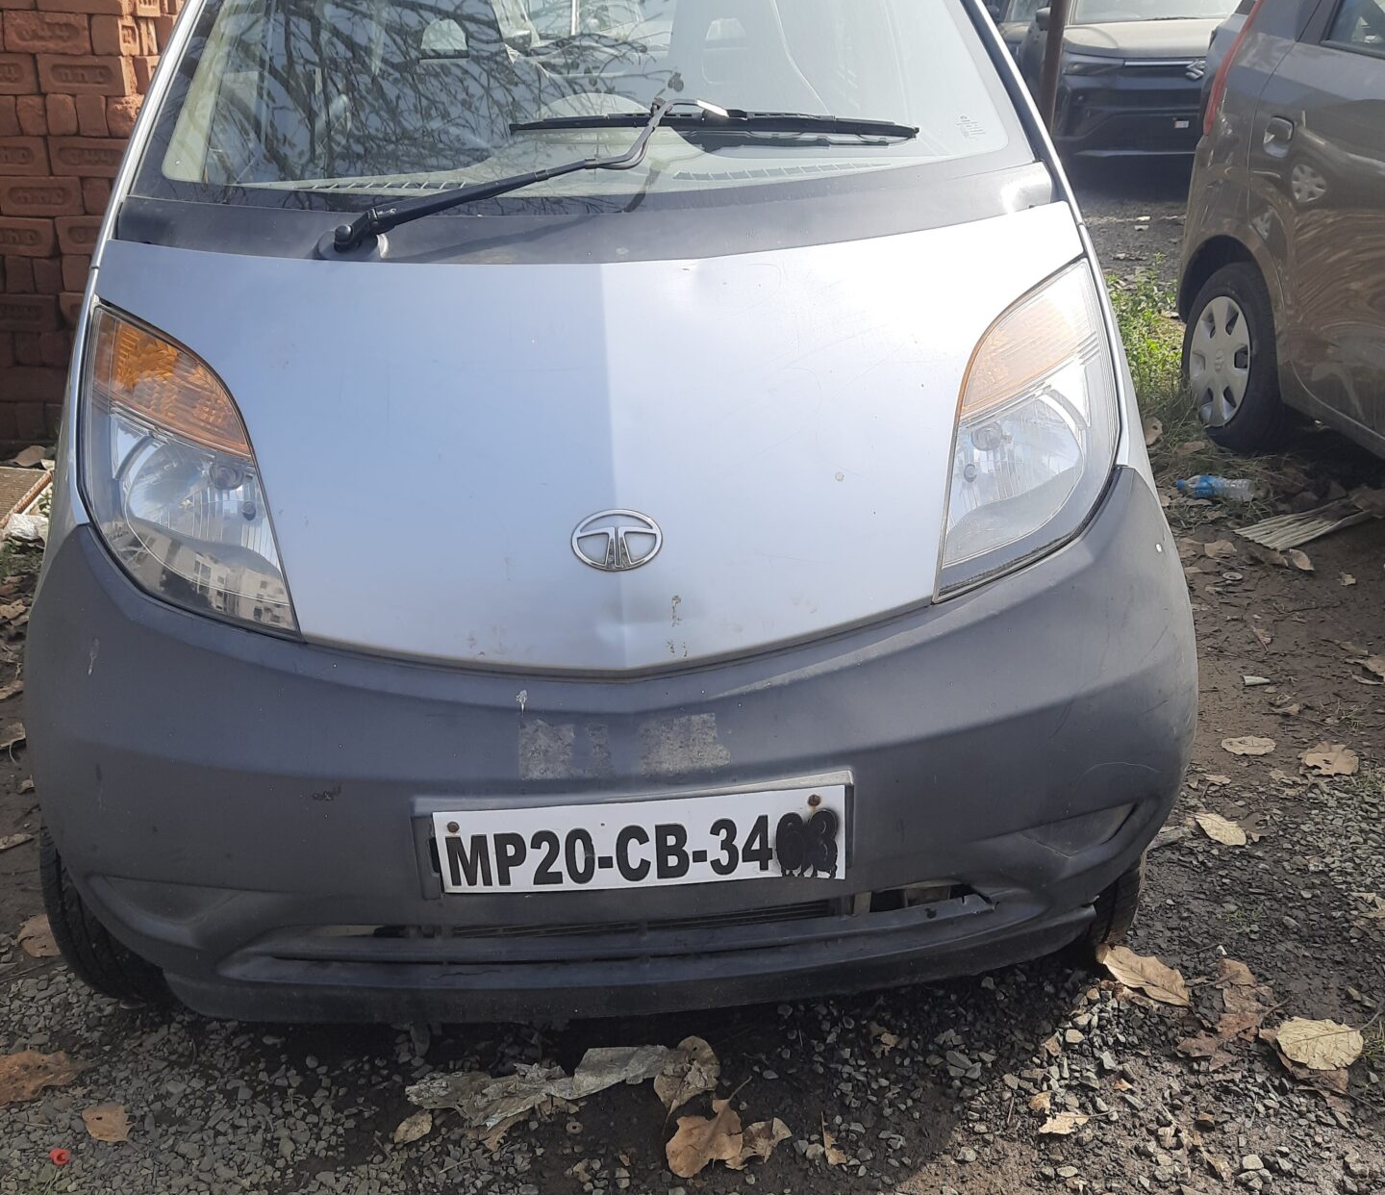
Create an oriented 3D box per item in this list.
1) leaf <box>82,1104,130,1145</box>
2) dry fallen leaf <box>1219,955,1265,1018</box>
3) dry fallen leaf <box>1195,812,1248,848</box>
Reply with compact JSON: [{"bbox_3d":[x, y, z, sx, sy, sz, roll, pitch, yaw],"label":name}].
[{"bbox_3d":[-0.757,0.677,1.721,0.072,0.014,0.066,-3,25,-3],"label":"leaf"},{"bbox_3d":[0.785,0.560,1.896,0.067,0.020,0.126,9,27,20],"label":"dry fallen leaf"},{"bbox_3d":[0.895,0.392,2.256,0.074,0.018,0.106,-14,28,-27],"label":"dry fallen leaf"}]

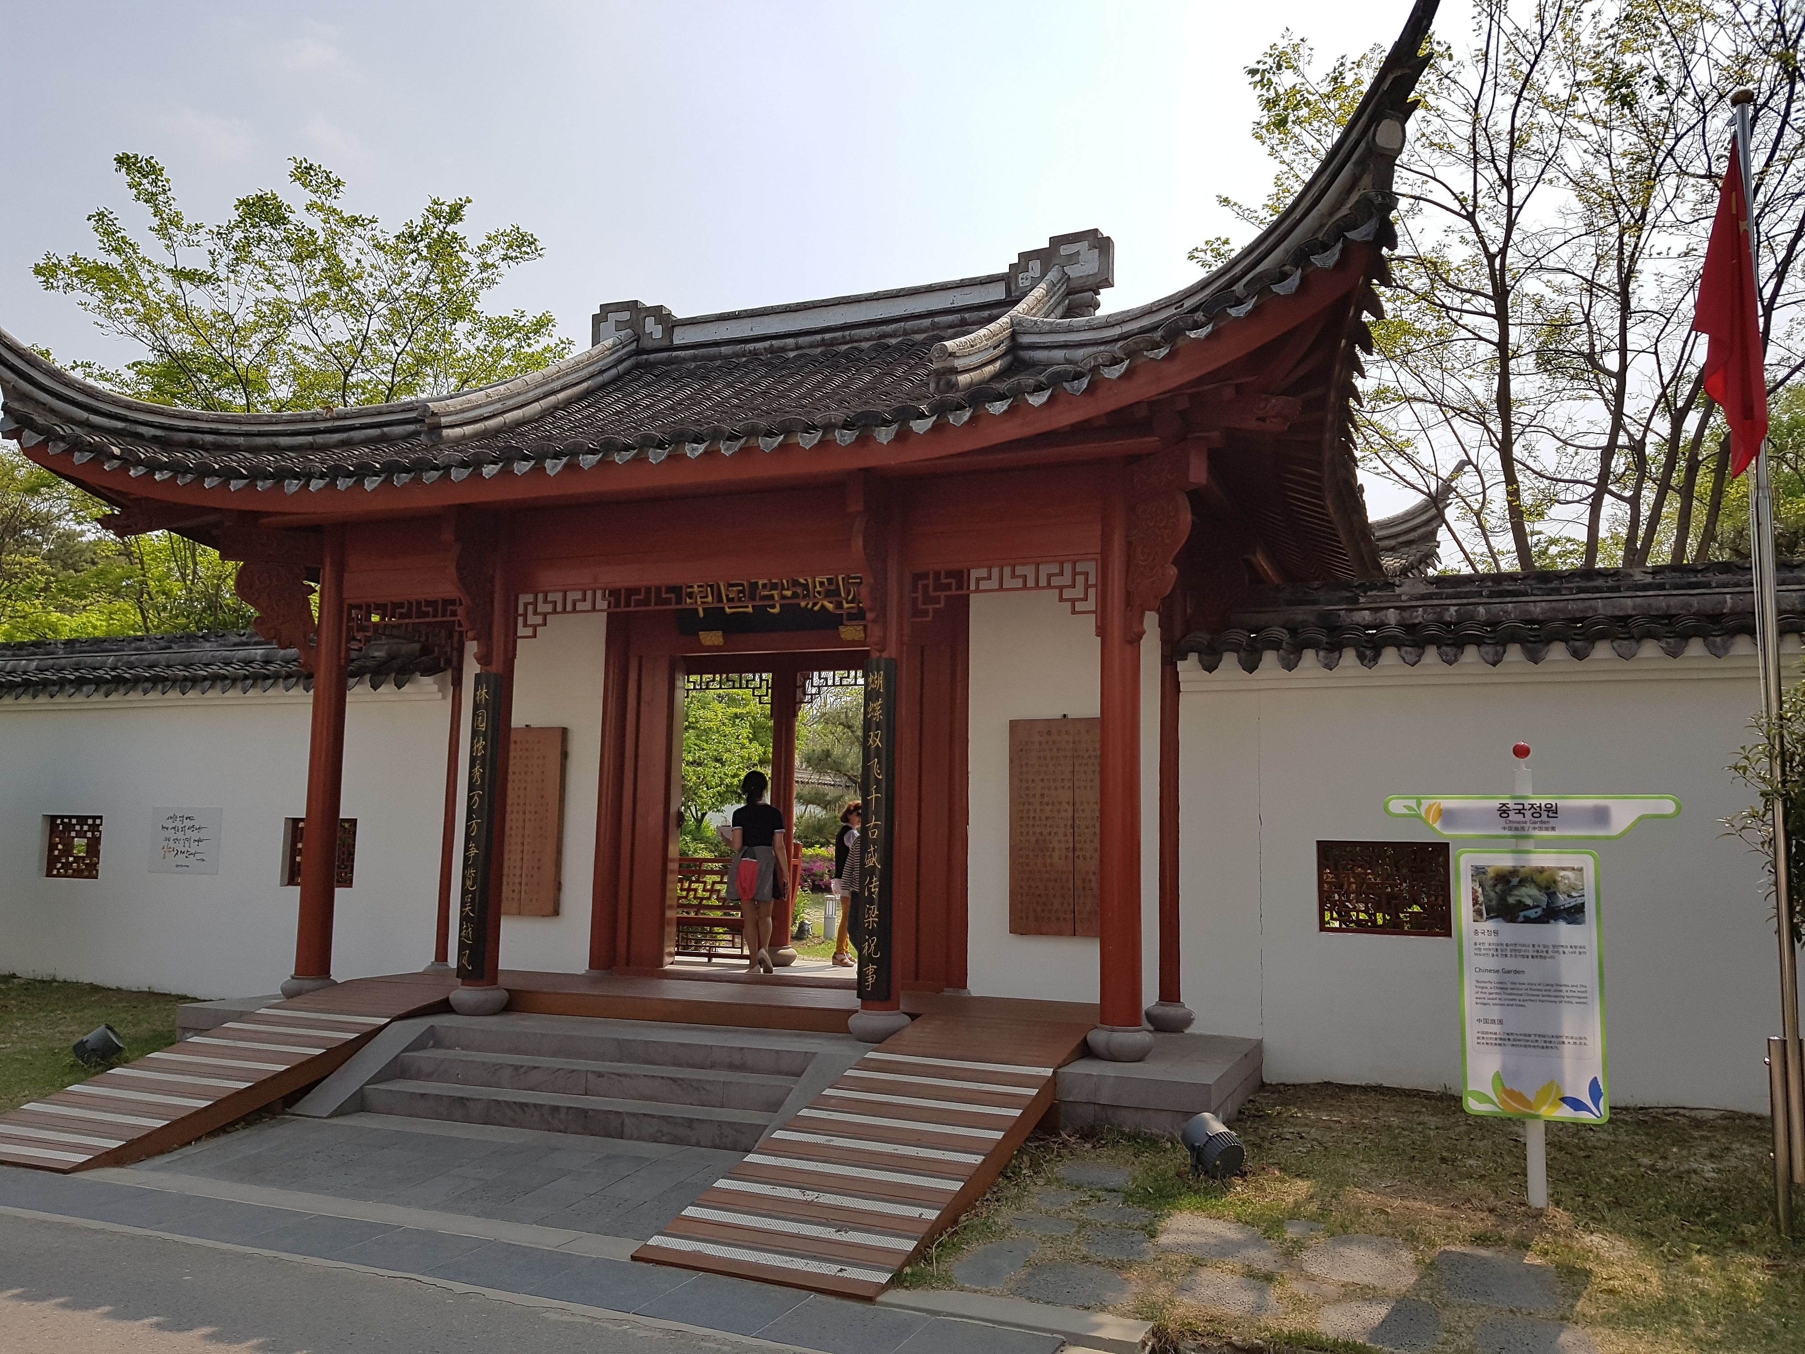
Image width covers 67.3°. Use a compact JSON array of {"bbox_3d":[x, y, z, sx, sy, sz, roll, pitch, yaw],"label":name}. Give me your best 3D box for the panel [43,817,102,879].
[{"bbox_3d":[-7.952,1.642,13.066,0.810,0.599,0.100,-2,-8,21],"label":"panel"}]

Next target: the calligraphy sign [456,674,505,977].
[{"bbox_3d":[-2.954,1.035,9.539,0.233,2.107,0.078,-2,-8,21],"label":"calligraphy sign"}]

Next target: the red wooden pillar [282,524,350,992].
[{"bbox_3d":[-4.358,0.639,10.278,0.367,3.553,0.367,-2,-8,21],"label":"red wooden pillar"}]

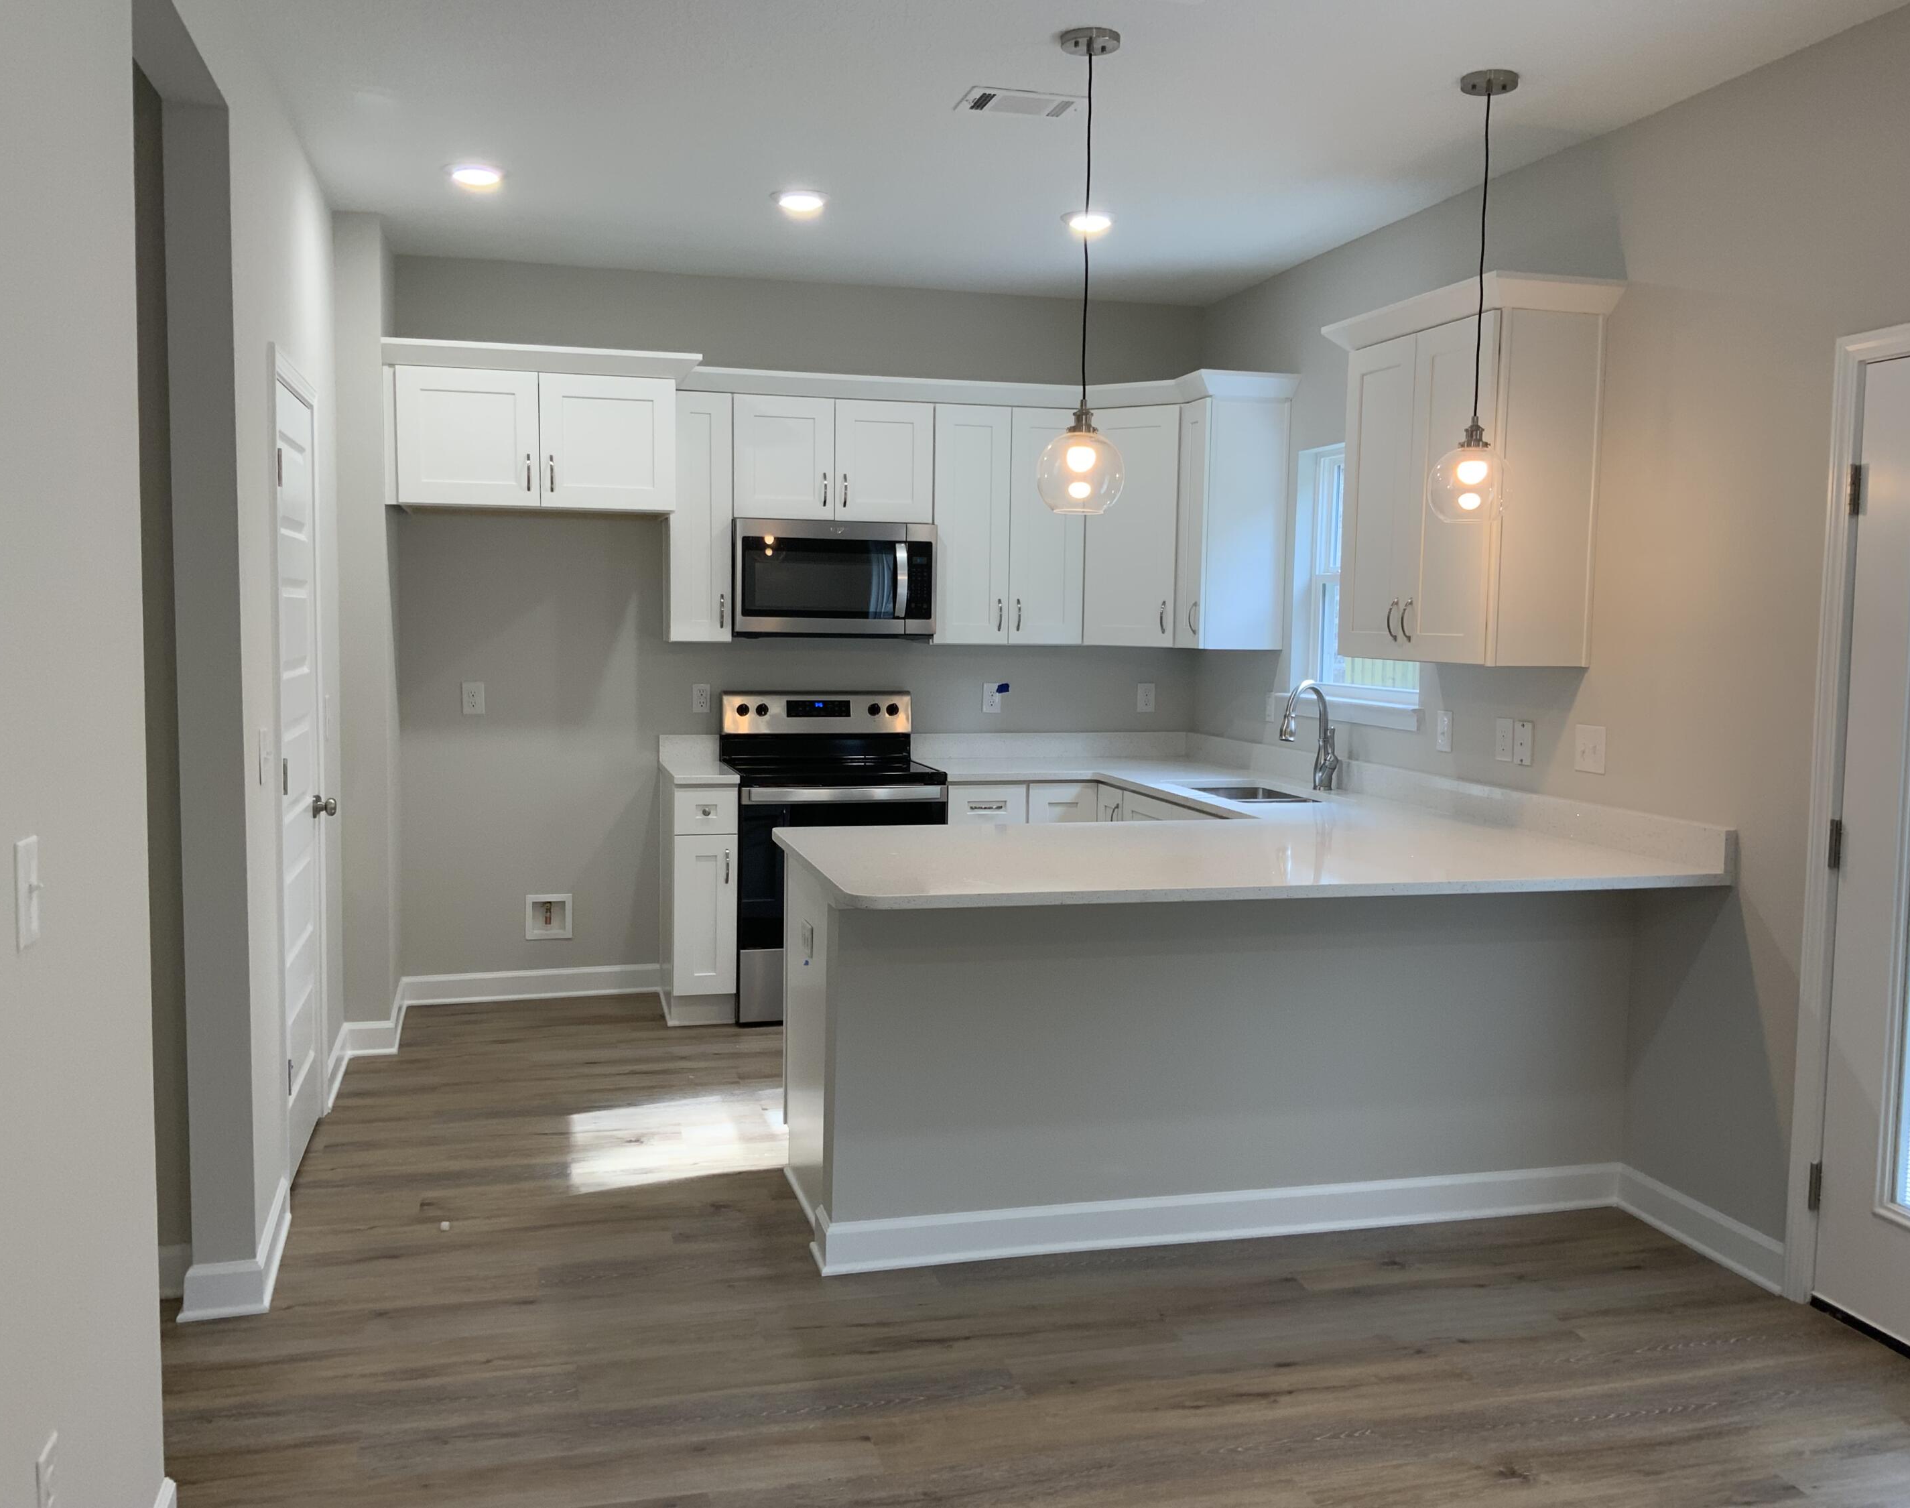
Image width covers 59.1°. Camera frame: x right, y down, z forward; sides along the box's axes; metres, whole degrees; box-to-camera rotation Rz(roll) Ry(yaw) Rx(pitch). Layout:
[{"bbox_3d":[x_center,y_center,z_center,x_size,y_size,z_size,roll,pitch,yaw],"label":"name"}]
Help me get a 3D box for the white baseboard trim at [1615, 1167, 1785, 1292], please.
[{"bbox_3d":[1.785,1.130,4.055,0.025,0.112,0.600,0,5,-15],"label":"white baseboard trim"}]

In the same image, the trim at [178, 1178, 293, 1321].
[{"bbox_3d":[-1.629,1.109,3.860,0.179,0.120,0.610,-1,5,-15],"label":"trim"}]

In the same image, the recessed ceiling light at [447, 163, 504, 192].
[{"bbox_3d":[-1.410,-1.694,4.952,0.177,0.025,0.177,-1,5,-15],"label":"recessed ceiling light"}]

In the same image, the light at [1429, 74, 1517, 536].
[{"bbox_3d":[1.245,-1.071,3.993,0.200,1.032,0.200,-1,5,-15],"label":"light"}]

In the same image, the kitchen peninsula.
[{"bbox_3d":[0.654,0.657,4.318,2.105,1.000,1.213,-1,5,-15],"label":"kitchen peninsula"}]

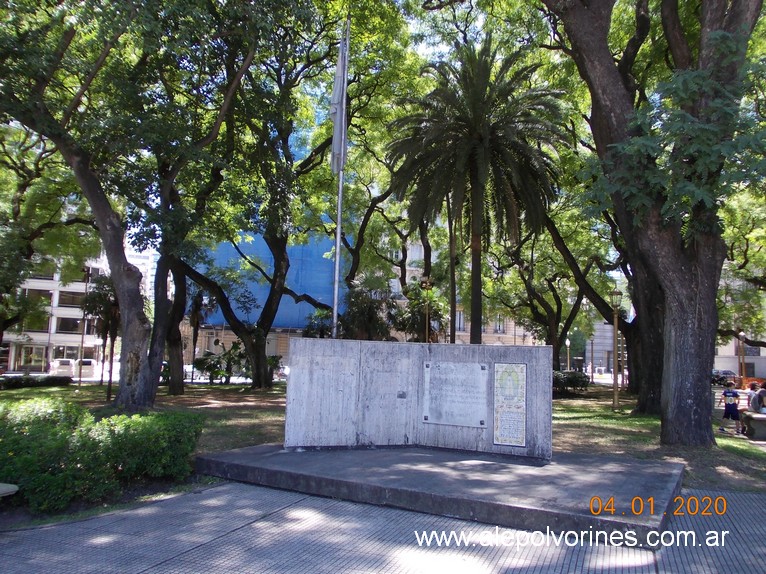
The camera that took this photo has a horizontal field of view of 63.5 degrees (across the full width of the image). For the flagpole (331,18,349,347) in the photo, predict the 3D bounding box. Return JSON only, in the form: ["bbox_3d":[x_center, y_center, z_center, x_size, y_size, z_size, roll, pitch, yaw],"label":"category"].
[{"bbox_3d":[-0.933,-1.480,13.245,0.300,9.068,0.250,2,-6,0],"label":"flagpole"}]

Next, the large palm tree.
[{"bbox_3d":[4.169,-3.306,27.054,7.700,16.110,7.700,2,-6,0],"label":"large palm tree"}]

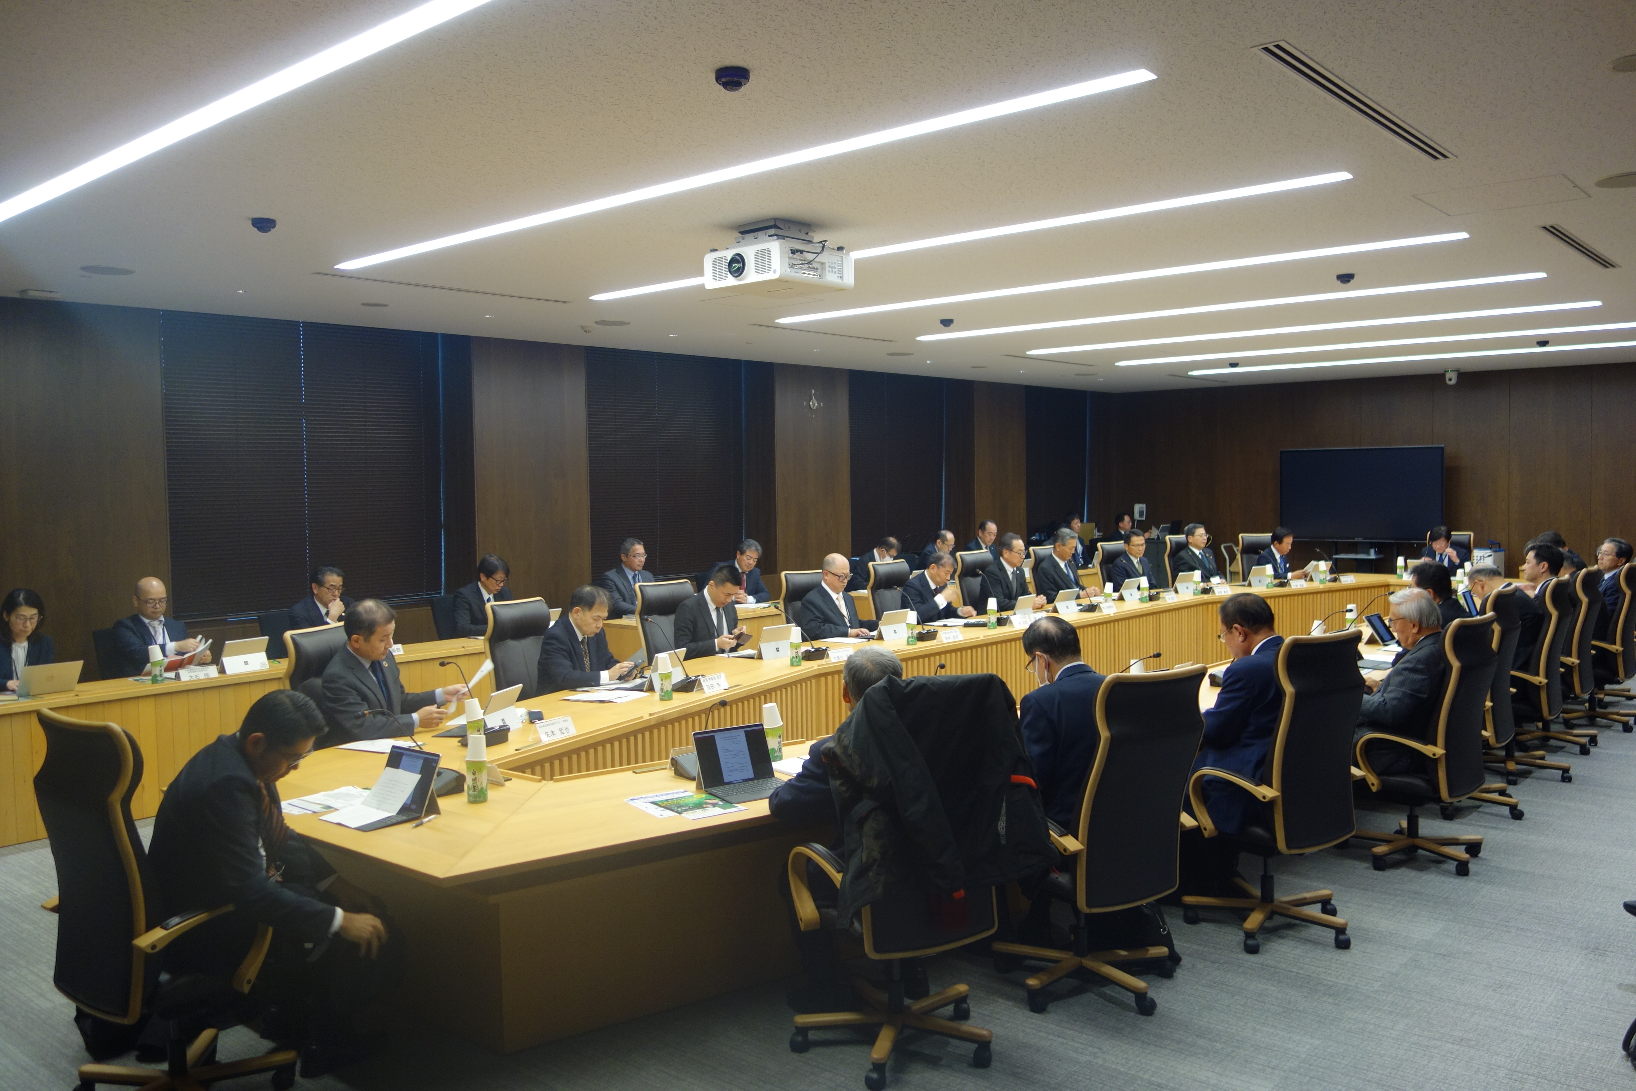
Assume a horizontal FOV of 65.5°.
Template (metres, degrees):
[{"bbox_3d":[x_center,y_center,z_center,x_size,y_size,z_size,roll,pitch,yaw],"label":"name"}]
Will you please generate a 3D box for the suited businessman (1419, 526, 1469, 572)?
[{"bbox_3d":[6.455,0.412,13.166,0.540,1.220,0.720,2,4,41],"label":"suited businessman"}]

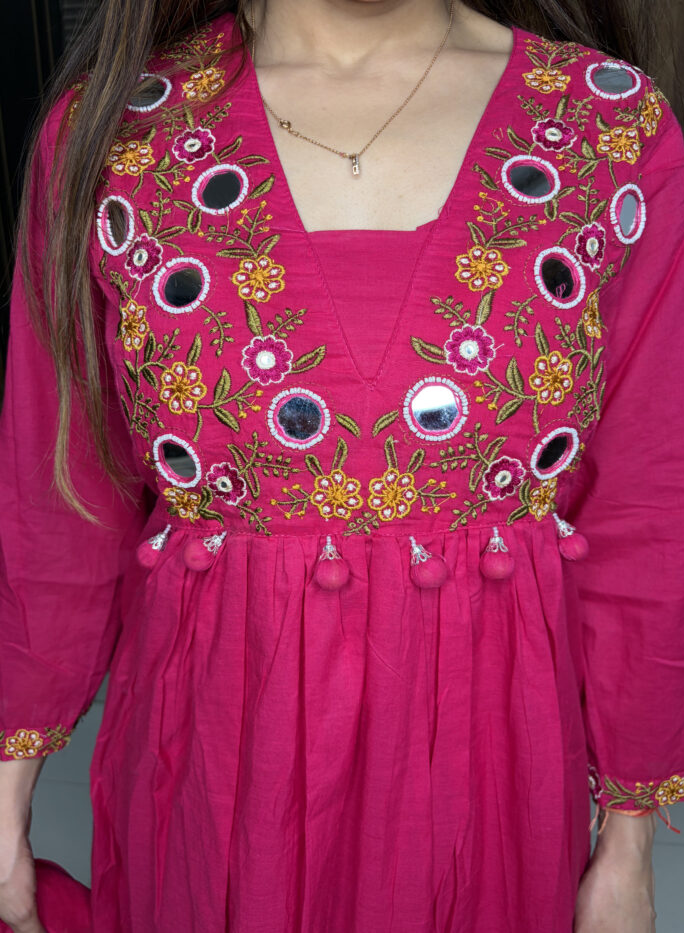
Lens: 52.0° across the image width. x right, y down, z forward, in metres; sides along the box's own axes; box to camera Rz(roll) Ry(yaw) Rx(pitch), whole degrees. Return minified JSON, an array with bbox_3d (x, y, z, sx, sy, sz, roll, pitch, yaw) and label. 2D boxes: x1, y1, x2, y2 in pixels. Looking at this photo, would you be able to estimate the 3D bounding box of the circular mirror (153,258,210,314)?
[{"bbox_3d":[-0.104,-0.117,0.452,0.039,0.039,0.006,2,-11,9],"label":"circular mirror"}]

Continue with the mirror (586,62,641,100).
[{"bbox_3d":[0.188,-0.269,0.487,0.037,0.037,0.005,2,-24,2],"label":"mirror"}]

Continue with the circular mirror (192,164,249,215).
[{"bbox_3d":[-0.077,-0.176,0.446,0.037,0.037,0.005,7,-16,13],"label":"circular mirror"}]

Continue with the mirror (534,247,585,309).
[{"bbox_3d":[0.129,-0.112,0.415,0.037,0.037,0.005,-7,-4,-22],"label":"mirror"}]

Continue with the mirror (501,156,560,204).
[{"bbox_3d":[0.118,-0.180,0.439,0.037,0.037,0.005,0,-20,-6],"label":"mirror"}]

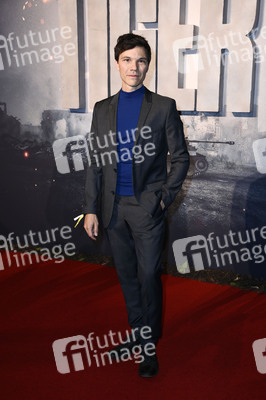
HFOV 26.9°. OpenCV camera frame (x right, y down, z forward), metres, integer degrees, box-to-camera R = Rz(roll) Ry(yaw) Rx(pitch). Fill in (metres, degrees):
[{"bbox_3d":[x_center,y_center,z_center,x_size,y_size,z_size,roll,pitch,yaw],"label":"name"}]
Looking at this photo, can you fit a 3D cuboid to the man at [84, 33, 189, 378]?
[{"bbox_3d":[0.020,0.028,2.948,0.520,1.780,0.400,4,14,17],"label":"man"}]

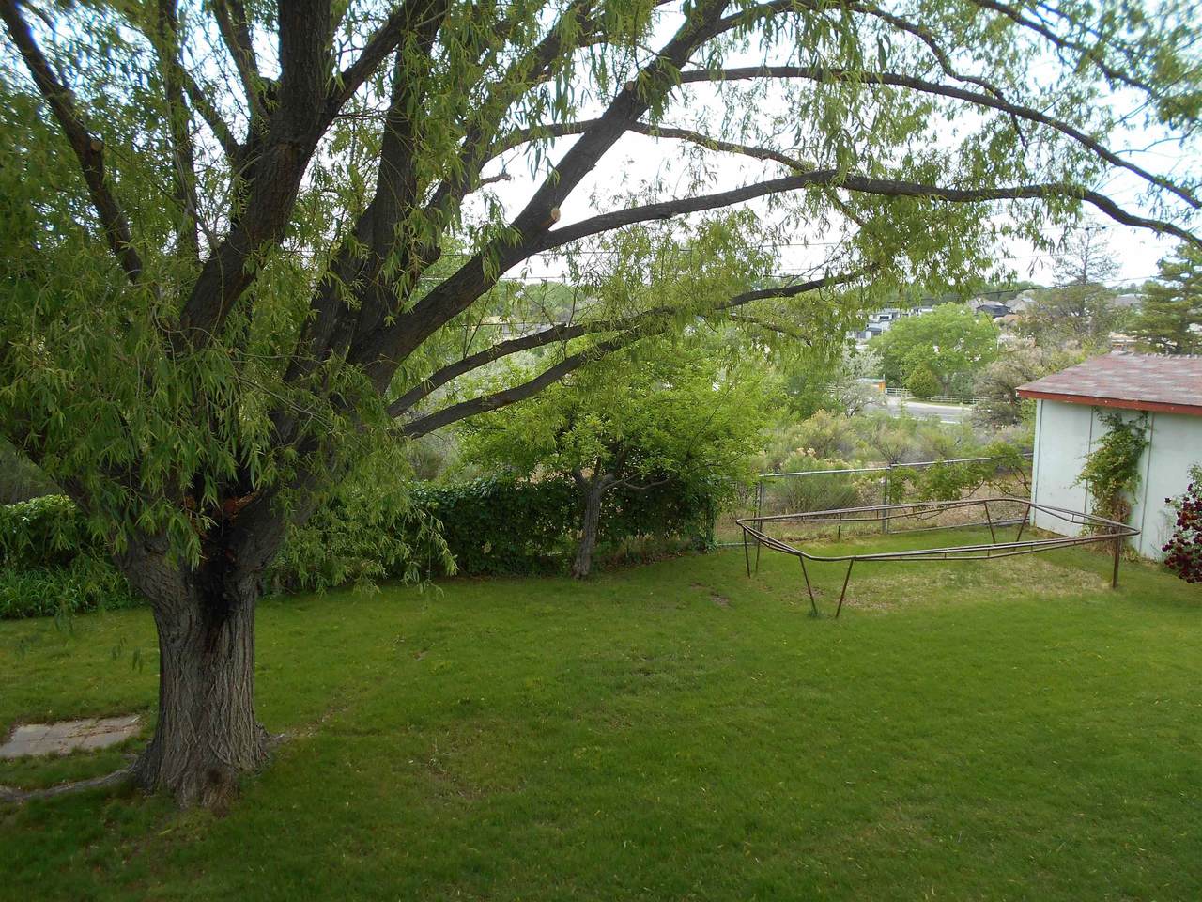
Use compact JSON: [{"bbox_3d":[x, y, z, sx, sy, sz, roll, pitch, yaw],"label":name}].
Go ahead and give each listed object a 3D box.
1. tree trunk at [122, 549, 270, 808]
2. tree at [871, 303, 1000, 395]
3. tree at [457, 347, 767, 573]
[{"bbox_3d":[-3.749,1.995,8.333,1.200,2.100,1.050,-5,9,-24],"label":"tree trunk"},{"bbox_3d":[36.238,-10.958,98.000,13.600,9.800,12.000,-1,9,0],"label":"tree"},{"bbox_3d":[0.219,0.113,14.500,4.700,3.700,4.100,-1,9,0],"label":"tree"}]

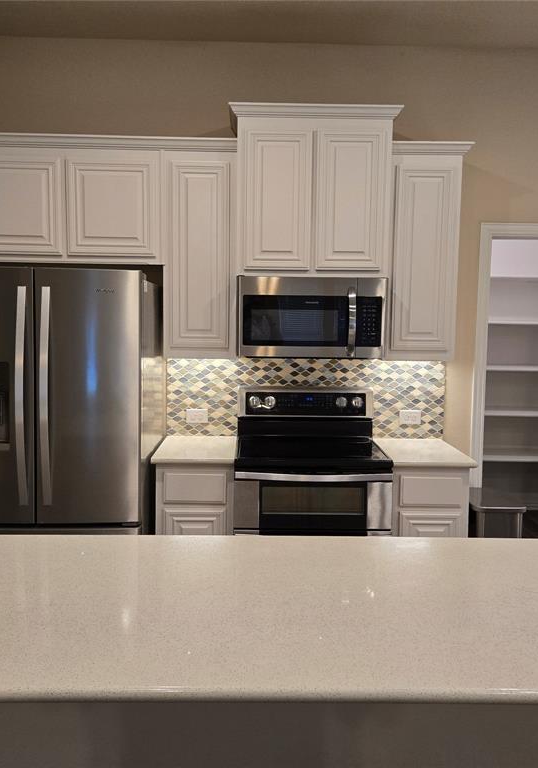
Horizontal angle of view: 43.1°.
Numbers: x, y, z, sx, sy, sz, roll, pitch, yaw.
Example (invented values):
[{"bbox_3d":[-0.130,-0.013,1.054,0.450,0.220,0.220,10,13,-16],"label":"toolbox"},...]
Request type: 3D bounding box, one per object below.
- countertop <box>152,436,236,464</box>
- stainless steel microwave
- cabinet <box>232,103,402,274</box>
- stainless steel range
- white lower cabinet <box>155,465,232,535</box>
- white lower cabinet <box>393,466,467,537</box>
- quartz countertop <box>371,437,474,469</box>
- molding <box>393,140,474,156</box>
[{"bbox_3d":[-0.366,0.346,3.552,0.396,0.031,0.647,1,6,-1],"label":"countertop"},{"bbox_3d":[0.214,-0.350,3.600,0.747,0.408,0.413,1,6,-1],"label":"stainless steel microwave"},{"bbox_3d":[0.224,-0.962,3.539,0.851,0.820,0.428,1,6,-1],"label":"cabinet"},{"bbox_3d":[0.205,0.650,3.549,0.753,1.204,0.702,1,6,-1],"label":"stainless steel range"},{"bbox_3d":[-0.367,0.797,3.609,0.374,0.883,0.622,1,6,-1],"label":"white lower cabinet"},{"bbox_3d":[0.776,0.812,3.624,0.378,0.883,0.622,1,6,-1],"label":"white lower cabinet"},{"bbox_3d":[0.791,0.361,3.567,0.405,0.031,0.647,1,6,-1],"label":"quartz countertop"},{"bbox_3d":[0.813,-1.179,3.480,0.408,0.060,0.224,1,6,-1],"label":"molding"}]

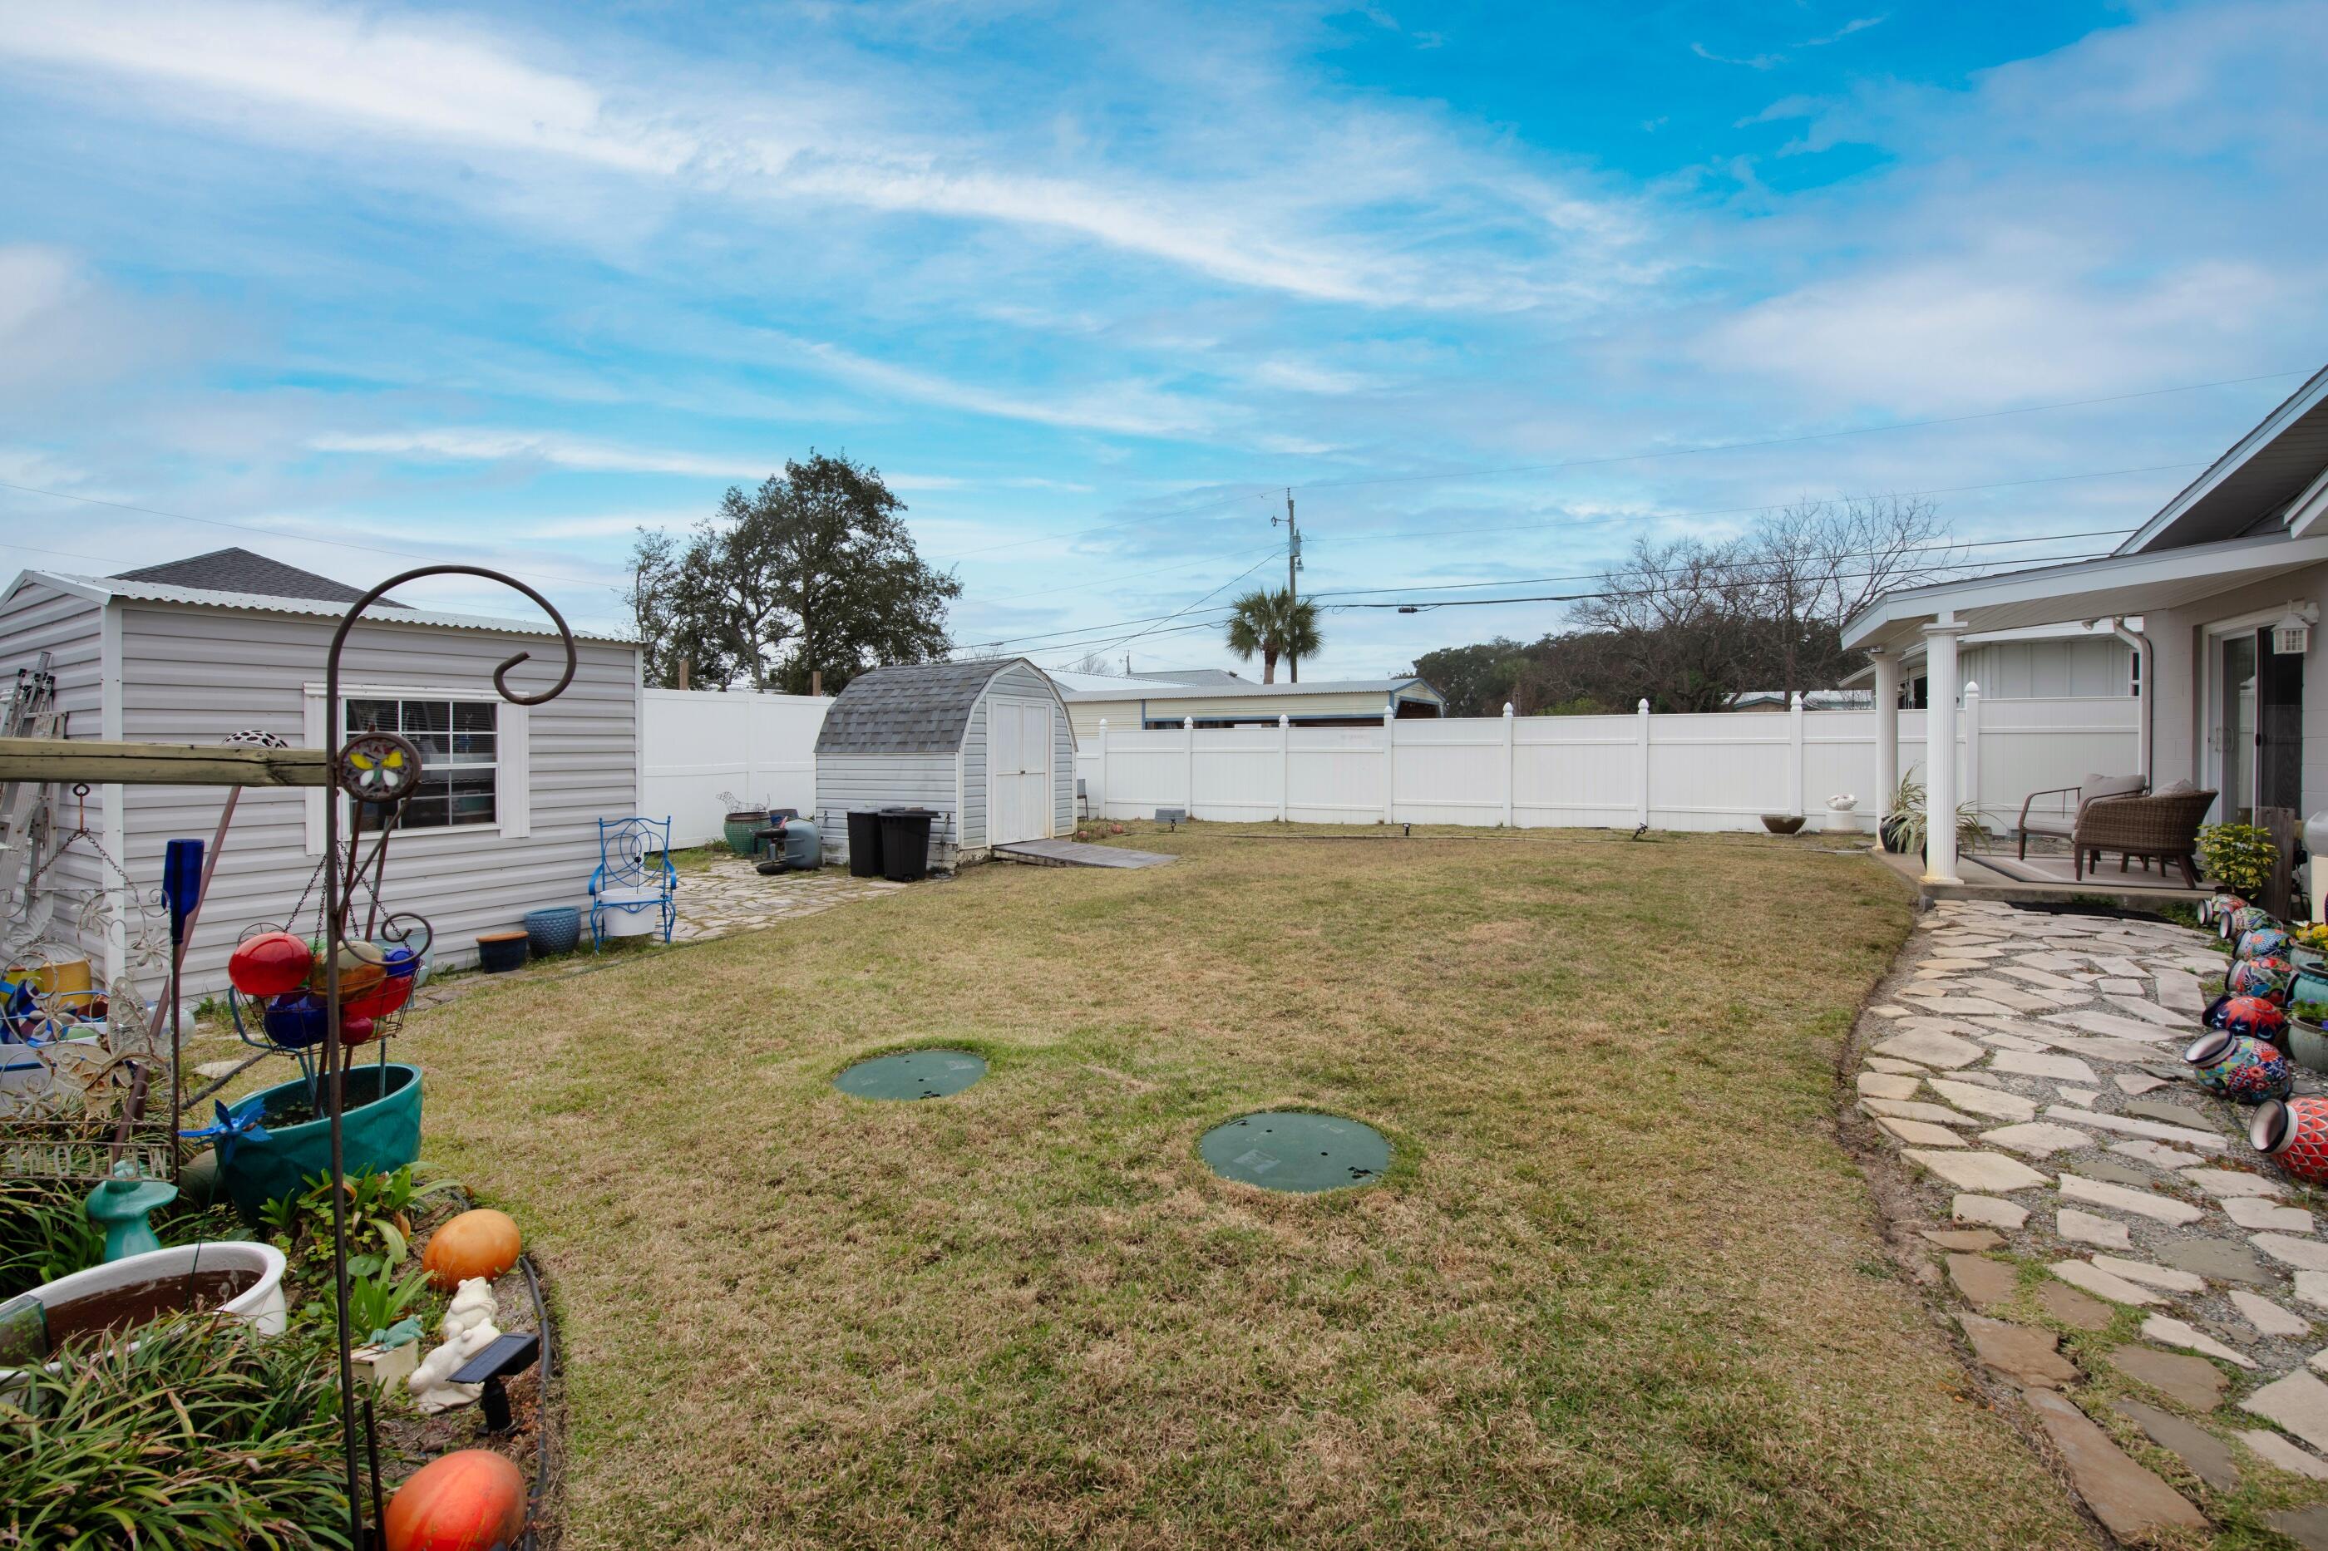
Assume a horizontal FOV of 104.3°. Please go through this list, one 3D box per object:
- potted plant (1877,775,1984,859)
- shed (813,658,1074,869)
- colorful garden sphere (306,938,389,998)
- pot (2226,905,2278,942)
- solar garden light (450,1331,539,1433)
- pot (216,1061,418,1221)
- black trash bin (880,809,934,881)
[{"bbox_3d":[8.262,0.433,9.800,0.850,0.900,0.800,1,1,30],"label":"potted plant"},{"bbox_3d":[-2.846,-0.237,12.115,2.460,2.585,2.450,1,2,29],"label":"shed"},{"bbox_3d":[-2.387,0.569,2.652,0.172,0.172,0.172,-1,2,-43],"label":"colorful garden sphere"},{"bbox_3d":[7.846,1.081,6.521,0.280,0.250,0.250,10,8,39],"label":"pot"},{"bbox_3d":[-1.308,1.209,1.770,0.085,0.154,0.140,0,1,5],"label":"solar garden light"},{"bbox_3d":[-2.537,1.117,2.745,0.468,0.290,0.567,-1,2,-26],"label":"pot"},{"bbox_3d":[-2.842,0.771,10.100,0.480,0.830,0.540,1,2,42],"label":"black trash bin"}]

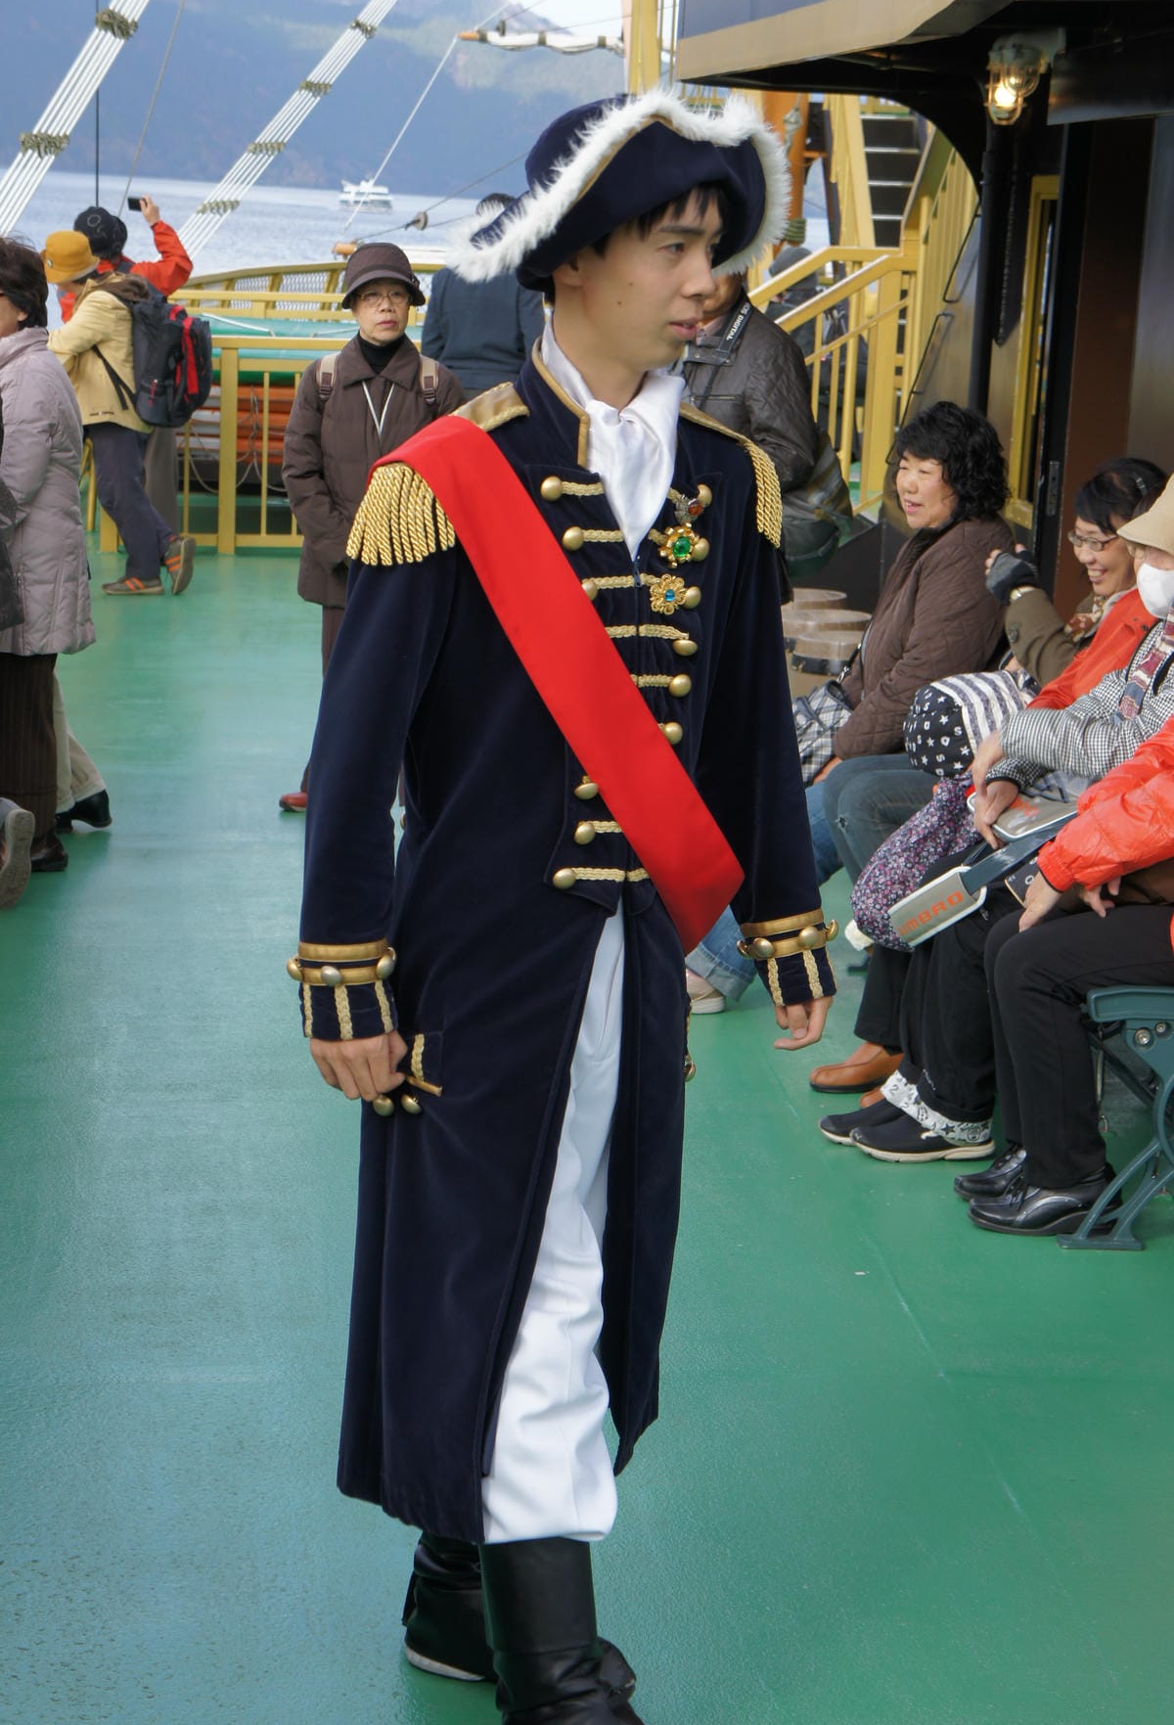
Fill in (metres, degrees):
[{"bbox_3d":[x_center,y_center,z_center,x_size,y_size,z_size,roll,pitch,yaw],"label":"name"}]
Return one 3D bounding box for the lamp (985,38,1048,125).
[{"bbox_3d":[1.072,-1.948,8.534,0.170,0.230,0.160,1,11,-5],"label":"lamp"}]

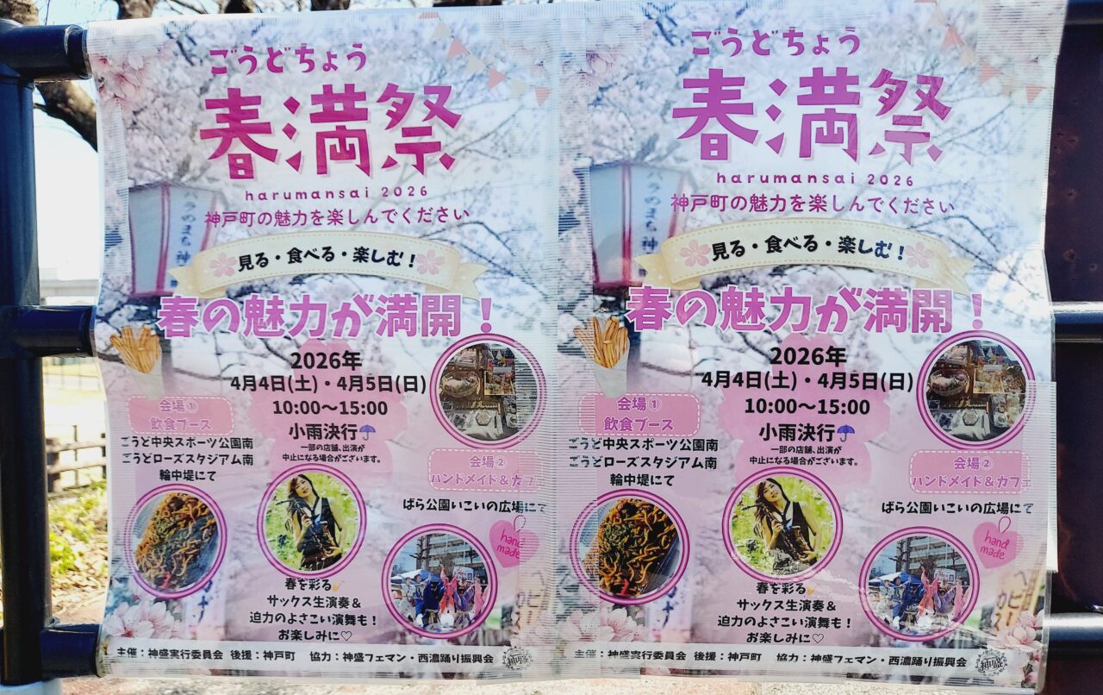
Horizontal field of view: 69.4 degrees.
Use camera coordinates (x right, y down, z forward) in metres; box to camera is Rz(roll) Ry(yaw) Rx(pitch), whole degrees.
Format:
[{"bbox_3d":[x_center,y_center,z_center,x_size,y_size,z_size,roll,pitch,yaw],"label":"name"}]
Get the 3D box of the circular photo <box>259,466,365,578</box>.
[{"bbox_3d":[-0.153,0.111,0.508,0.070,0.071,0.005,0,-2,5],"label":"circular photo"}]

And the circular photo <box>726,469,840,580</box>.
[{"bbox_3d":[0.141,0.109,0.487,0.071,0.071,0.005,0,3,2],"label":"circular photo"}]

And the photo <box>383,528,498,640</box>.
[{"bbox_3d":[-0.071,0.148,0.502,0.071,0.071,0.005,0,1,3],"label":"photo"}]

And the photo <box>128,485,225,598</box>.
[{"bbox_3d":[-0.245,0.125,0.517,0.069,0.071,0.005,0,-5,6],"label":"photo"}]

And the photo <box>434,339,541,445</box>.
[{"bbox_3d":[-0.040,0.028,0.497,0.068,0.068,0.005,0,1,6],"label":"photo"}]

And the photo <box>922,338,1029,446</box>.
[{"bbox_3d":[0.257,0.026,0.482,0.068,0.068,0.005,0,1,0],"label":"photo"}]

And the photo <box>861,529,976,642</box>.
[{"bbox_3d":[0.225,0.145,0.488,0.071,0.071,0.005,0,3,2],"label":"photo"}]

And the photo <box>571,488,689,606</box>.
[{"bbox_3d":[0.048,0.123,0.492,0.071,0.071,0.005,0,3,4],"label":"photo"}]

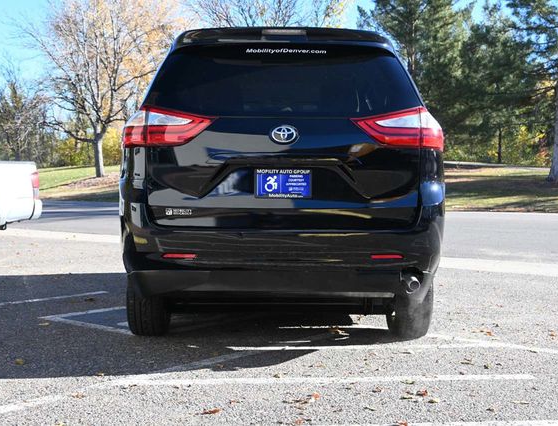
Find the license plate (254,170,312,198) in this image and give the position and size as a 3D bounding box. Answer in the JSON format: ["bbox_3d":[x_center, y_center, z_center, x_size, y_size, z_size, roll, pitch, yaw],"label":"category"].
[{"bbox_3d":[0.025,-0.159,4.170,0.312,0.160,0.020,0,2,-1],"label":"license plate"}]

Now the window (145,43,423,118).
[{"bbox_3d":[0.020,-0.753,4.410,1.600,0.490,0.190,0,-21,-1],"label":"window"}]

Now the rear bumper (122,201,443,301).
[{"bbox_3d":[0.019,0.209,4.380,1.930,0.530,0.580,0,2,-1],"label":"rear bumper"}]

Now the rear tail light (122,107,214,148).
[{"bbox_3d":[-0.642,-0.488,4.360,0.560,0.245,0.310,0,2,-1],"label":"rear tail light"}]

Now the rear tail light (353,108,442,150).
[{"bbox_3d":[0.685,-0.482,4.360,0.560,0.245,0.310,0,2,-1],"label":"rear tail light"}]

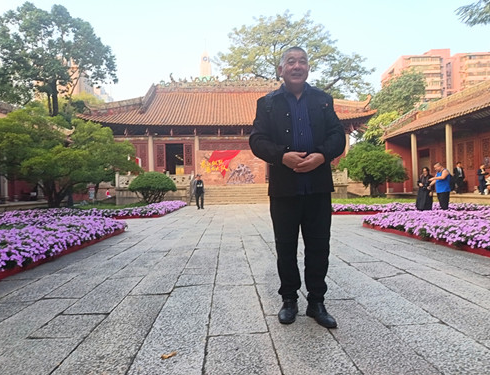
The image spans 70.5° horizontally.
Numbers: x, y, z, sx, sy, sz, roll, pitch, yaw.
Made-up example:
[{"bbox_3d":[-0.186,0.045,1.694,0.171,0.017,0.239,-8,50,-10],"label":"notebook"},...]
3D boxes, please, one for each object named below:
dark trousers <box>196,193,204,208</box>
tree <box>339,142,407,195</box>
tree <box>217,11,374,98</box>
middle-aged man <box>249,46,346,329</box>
[{"bbox_3d":[-2.151,0.585,16.500,0.440,0.840,0.300,-1,-1,-3],"label":"dark trousers"},{"bbox_3d":[7.355,-1.096,20.000,4.000,3.250,3.700,-1,-1,0],"label":"tree"},{"bbox_3d":[6.700,-11.200,45.000,20.000,24.000,18.000,-1,-1,0],"label":"tree"},{"bbox_3d":[0.332,-0.031,2.150,0.590,1.700,0.370,-1,-1,0],"label":"middle-aged man"}]

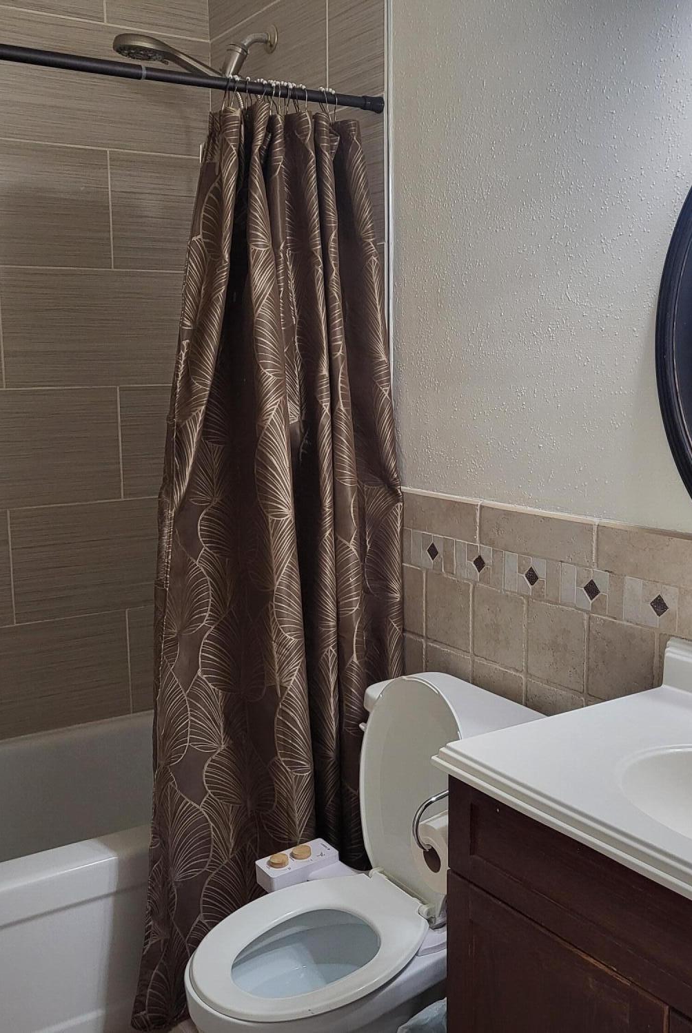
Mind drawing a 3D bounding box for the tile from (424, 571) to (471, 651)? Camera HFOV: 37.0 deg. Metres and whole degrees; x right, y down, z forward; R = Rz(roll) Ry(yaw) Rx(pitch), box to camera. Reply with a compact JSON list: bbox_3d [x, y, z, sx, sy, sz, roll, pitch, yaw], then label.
[{"bbox_3d":[0.215,0.200,2.147,0.010,0.148,0.146,-6,10,-33],"label":"tile"}]

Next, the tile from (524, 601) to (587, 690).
[{"bbox_3d":[0.387,0.237,1.900,0.010,0.151,0.151,-6,10,-33],"label":"tile"}]

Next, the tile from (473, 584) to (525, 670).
[{"bbox_3d":[0.301,0.218,2.028,0.010,0.151,0.151,-6,10,-33],"label":"tile"}]

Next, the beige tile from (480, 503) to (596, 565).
[{"bbox_3d":[0.350,0.033,1.921,0.010,0.084,0.301,-6,10,-33],"label":"beige tile"}]

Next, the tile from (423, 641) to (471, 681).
[{"bbox_3d":[0.217,0.353,2.179,0.010,0.151,0.151,-6,10,-33],"label":"tile"}]

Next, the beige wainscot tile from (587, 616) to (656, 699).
[{"bbox_3d":[0.470,0.255,1.762,0.010,0.150,0.147,-6,10,-33],"label":"beige wainscot tile"}]

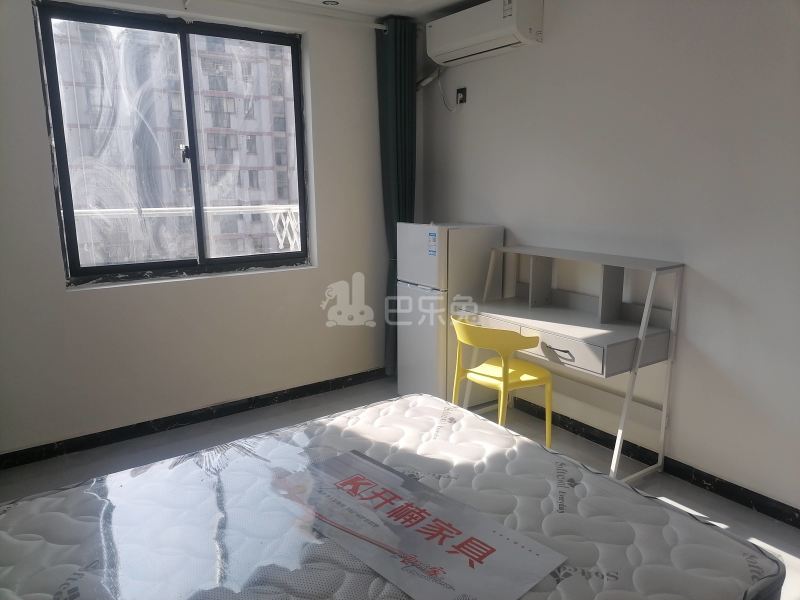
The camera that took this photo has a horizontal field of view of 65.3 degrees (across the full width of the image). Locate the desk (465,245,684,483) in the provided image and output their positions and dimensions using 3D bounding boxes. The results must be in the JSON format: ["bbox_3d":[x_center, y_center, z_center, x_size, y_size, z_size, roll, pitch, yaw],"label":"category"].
[{"bbox_3d":[0.783,0.289,3.163,0.496,1.008,1.029,-8,14,-34],"label":"desk"}]

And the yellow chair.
[{"bbox_3d":[0.504,0.431,3.152,0.470,0.740,0.530,-10,14,-38],"label":"yellow chair"}]

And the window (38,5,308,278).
[{"bbox_3d":[-1.212,-0.875,3.650,1.445,1.420,0.105,-9,14,-34],"label":"window"}]

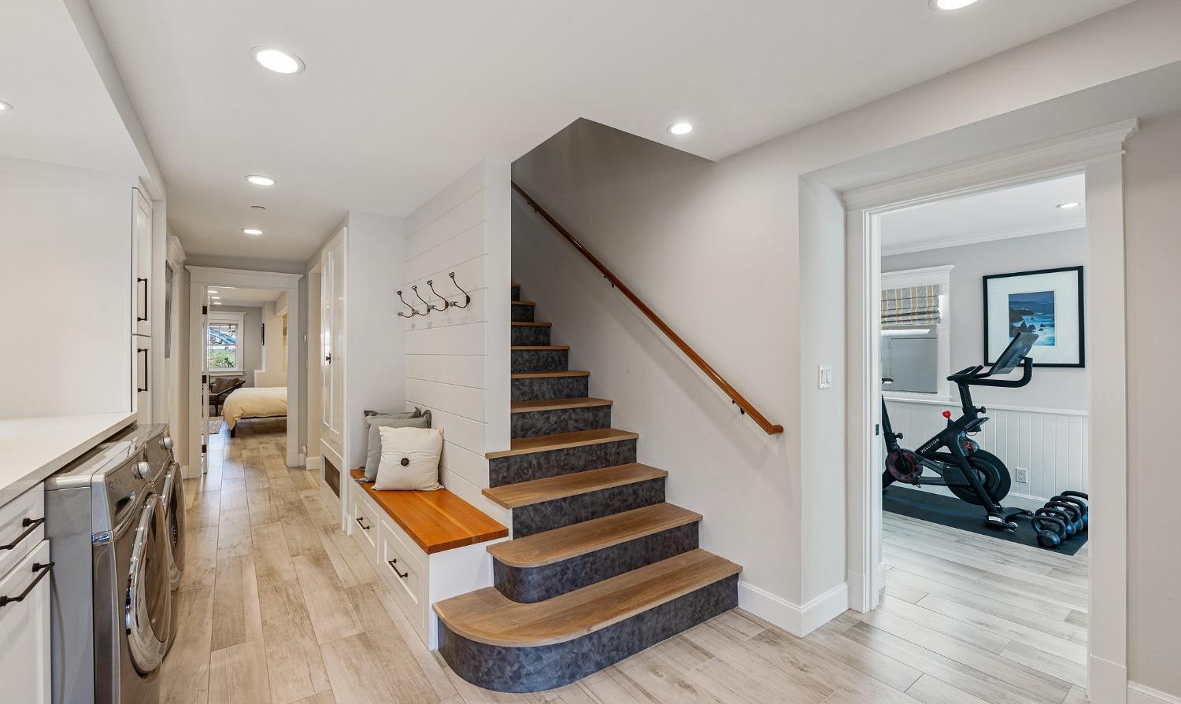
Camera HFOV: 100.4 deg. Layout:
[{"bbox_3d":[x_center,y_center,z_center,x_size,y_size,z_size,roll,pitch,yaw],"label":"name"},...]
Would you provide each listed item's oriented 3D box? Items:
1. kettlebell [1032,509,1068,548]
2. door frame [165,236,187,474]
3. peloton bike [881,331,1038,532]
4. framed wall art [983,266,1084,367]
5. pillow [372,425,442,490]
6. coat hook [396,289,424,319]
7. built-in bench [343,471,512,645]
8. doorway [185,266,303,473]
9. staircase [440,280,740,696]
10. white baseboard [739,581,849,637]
[{"bbox_3d":[3.143,1.198,3.369,0.138,0.241,0.170,0,0,-36],"label":"kettlebell"},{"bbox_3d":[-3.590,0.205,4.238,0.111,2.227,1.048,0,0,-36],"label":"door frame"},{"bbox_3d":[2.937,0.587,4.275,0.563,1.467,1.382,0,0,-36],"label":"peloton bike"},{"bbox_3d":[3.599,-0.268,4.019,0.033,0.786,0.629,0,0,-36],"label":"framed wall art"},{"bbox_3d":[-1.161,0.674,3.151,0.430,0.400,0.150,0,-10,-11],"label":"pillow"},{"bbox_3d":[-1.343,-0.348,3.606,0.122,0.195,0.066,0,0,-36],"label":"coat hook"},{"bbox_3d":[-1.077,1.108,3.018,0.411,0.417,1.795,0,0,-36],"label":"built-in bench"},{"bbox_3d":[-3.800,0.211,5.433,1.078,2.220,0.157,0,0,-36],"label":"doorway"},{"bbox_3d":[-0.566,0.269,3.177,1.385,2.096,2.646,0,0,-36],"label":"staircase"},{"bbox_3d":[1.043,1.246,2.519,0.455,0.140,0.360,0,0,-36],"label":"white baseboard"}]

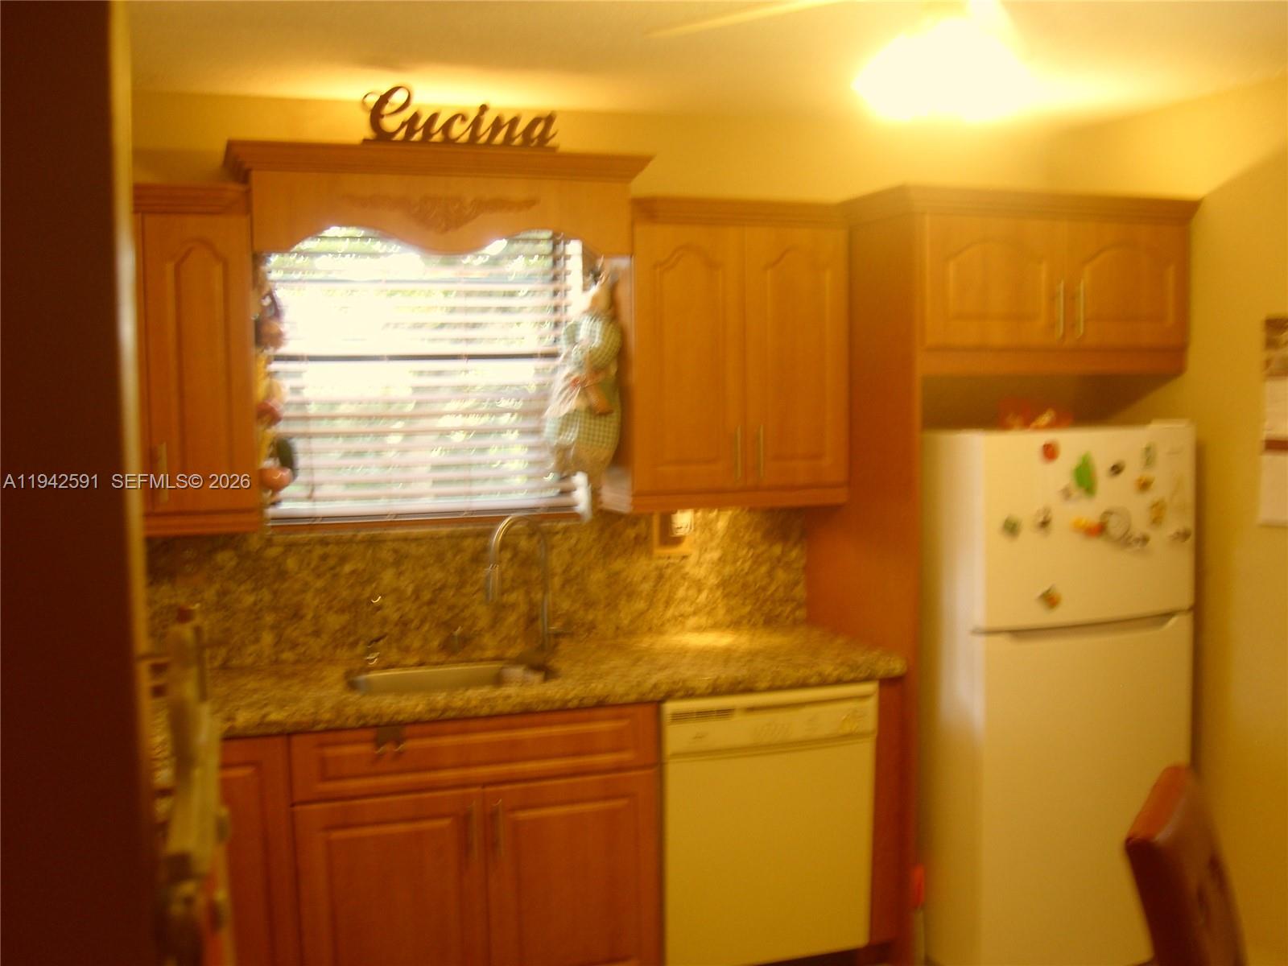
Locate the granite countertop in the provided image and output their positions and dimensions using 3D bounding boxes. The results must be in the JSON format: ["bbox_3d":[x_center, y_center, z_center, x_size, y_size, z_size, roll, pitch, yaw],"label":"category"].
[{"bbox_3d":[-0.270,0.520,3.582,1.851,0.044,0.635,-2,6,-18],"label":"granite countertop"}]

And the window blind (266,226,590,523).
[{"bbox_3d":[-0.613,-0.331,3.741,0.935,0.909,0.090,-2,6,-18],"label":"window blind"}]

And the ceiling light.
[{"bbox_3d":[0.493,-0.692,2.172,0.301,0.191,0.301,-2,6,-18],"label":"ceiling light"}]

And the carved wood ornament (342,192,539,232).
[{"bbox_3d":[-0.522,-0.706,3.400,0.514,0.095,0.021,-2,6,-18],"label":"carved wood ornament"}]

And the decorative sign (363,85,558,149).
[{"bbox_3d":[-0.473,-0.939,3.386,0.516,0.159,0.040,-2,6,-18],"label":"decorative sign"}]

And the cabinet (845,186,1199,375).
[{"bbox_3d":[1.016,-0.568,3.865,0.915,0.487,0.704,-2,6,-18],"label":"cabinet"}]

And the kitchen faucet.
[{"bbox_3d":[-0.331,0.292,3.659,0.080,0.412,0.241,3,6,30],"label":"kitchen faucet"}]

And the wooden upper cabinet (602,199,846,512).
[{"bbox_3d":[0.240,-0.369,3.826,0.665,0.862,0.344,-2,6,-18],"label":"wooden upper cabinet"}]

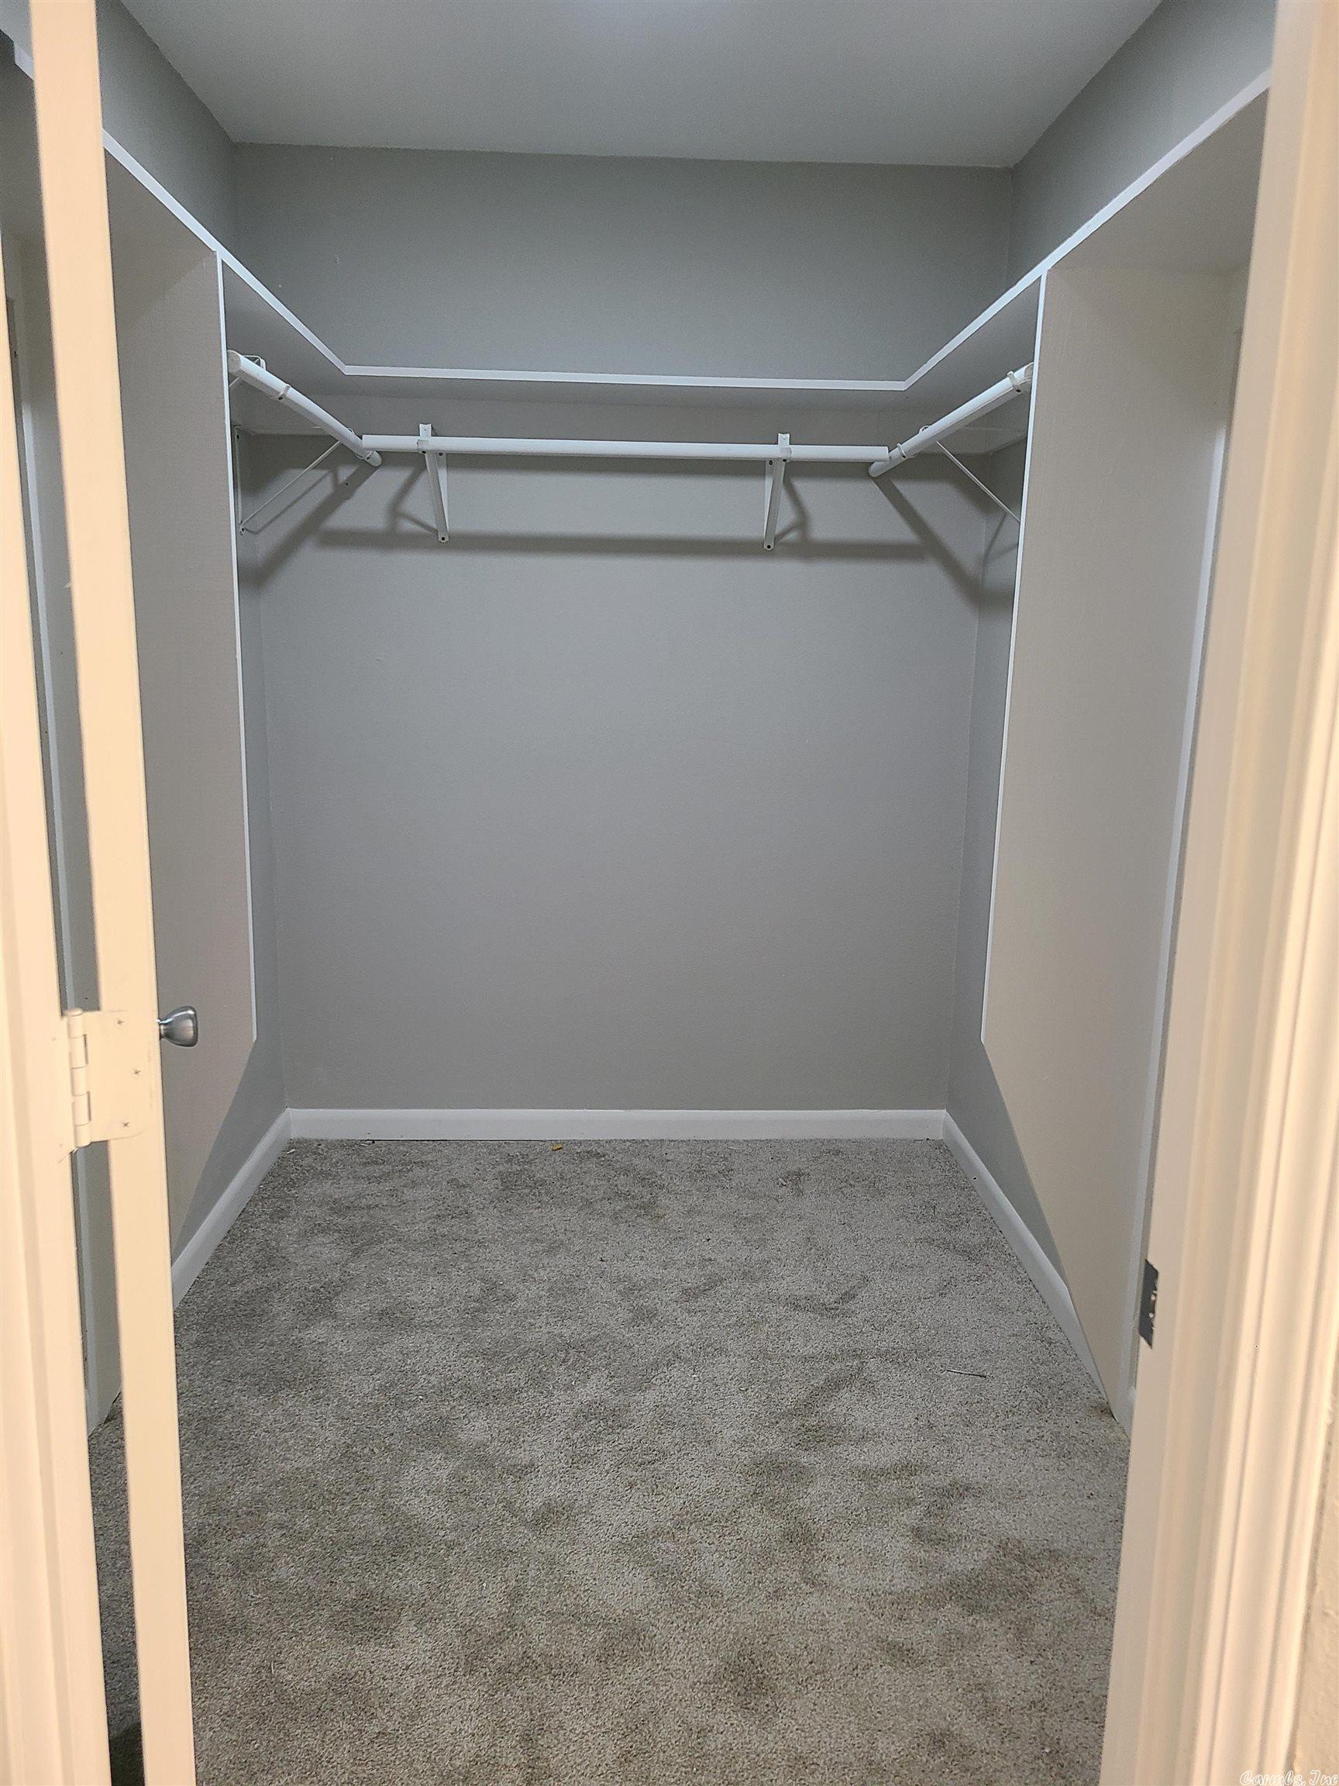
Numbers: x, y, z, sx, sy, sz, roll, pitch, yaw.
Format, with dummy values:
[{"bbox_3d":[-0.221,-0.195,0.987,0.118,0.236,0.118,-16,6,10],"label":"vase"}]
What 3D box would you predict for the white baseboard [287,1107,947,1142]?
[{"bbox_3d":[-0.129,0.621,3.574,1.754,0.083,0.015,1,12,-2],"label":"white baseboard"}]

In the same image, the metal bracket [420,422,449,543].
[{"bbox_3d":[-0.542,-0.937,3.087,0.028,0.236,0.295,1,12,-2],"label":"metal bracket"}]

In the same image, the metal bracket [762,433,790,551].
[{"bbox_3d":[0.250,-0.928,3.118,0.028,0.239,0.295,1,12,-2],"label":"metal bracket"}]

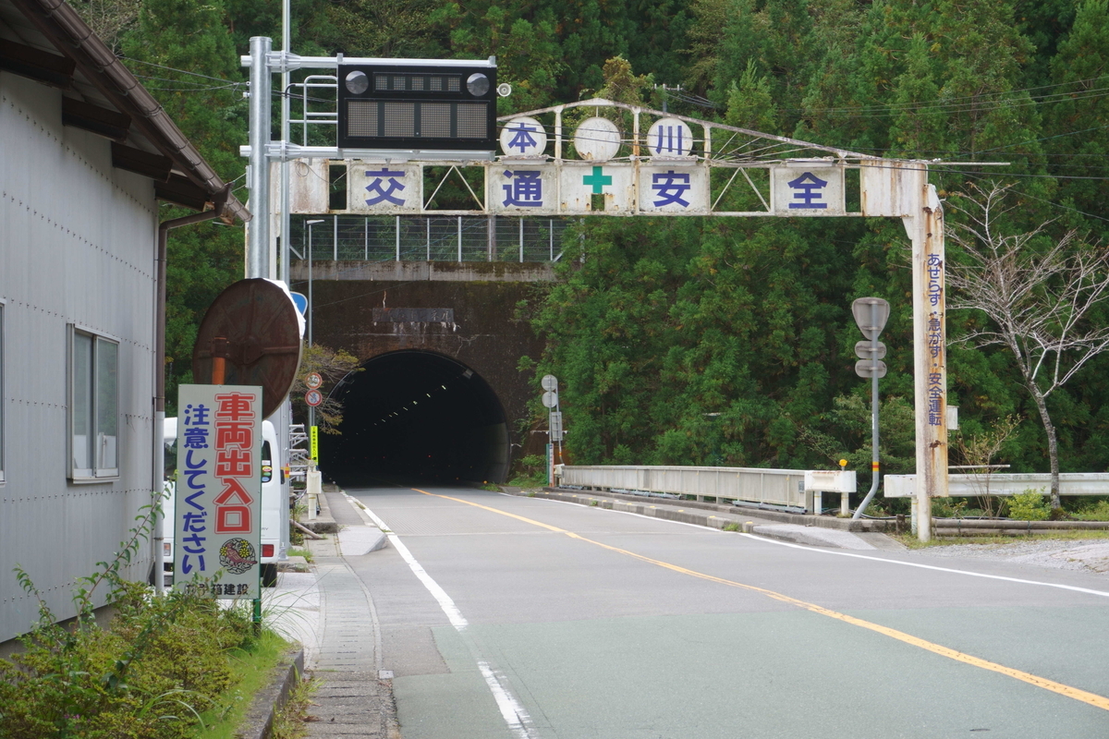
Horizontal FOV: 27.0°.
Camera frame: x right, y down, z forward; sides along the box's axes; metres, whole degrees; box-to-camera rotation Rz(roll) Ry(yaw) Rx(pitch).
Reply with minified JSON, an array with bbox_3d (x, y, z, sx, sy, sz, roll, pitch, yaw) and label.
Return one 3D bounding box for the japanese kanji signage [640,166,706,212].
[{"bbox_3d":[1.954,-2.963,38.255,1.148,0.779,0.100,0,-2,-3],"label":"japanese kanji signage"}]

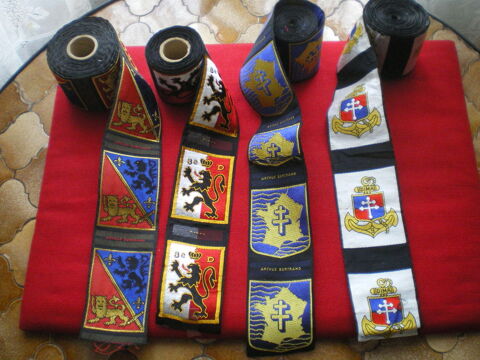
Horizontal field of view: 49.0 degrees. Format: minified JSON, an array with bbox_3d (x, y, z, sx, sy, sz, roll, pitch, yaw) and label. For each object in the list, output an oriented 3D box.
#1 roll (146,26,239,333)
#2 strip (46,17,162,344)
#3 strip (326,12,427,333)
[{"bbox_3d":[-0.046,-0.008,0.525,0.093,0.063,0.307,-2,69,-2],"label":"roll"},{"bbox_3d":[-0.127,-0.008,0.522,0.106,0.065,0.329,-7,69,-4],"label":"strip"},{"bbox_3d":[0.135,-0.012,0.531,0.077,0.063,0.330,-1,69,-2],"label":"strip"}]

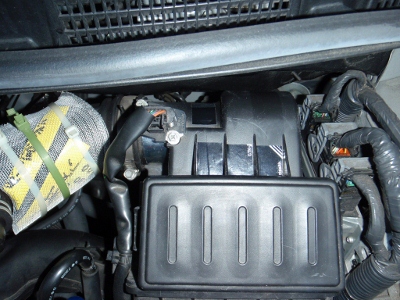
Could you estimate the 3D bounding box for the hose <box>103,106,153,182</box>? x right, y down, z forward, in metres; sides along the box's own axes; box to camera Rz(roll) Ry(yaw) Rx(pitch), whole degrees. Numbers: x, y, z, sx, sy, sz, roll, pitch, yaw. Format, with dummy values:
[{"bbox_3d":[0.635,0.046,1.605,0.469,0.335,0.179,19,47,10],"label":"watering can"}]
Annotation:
[{"bbox_3d":[-0.086,-0.009,0.395,0.034,0.034,0.100,27,83,-11],"label":"hose"}]

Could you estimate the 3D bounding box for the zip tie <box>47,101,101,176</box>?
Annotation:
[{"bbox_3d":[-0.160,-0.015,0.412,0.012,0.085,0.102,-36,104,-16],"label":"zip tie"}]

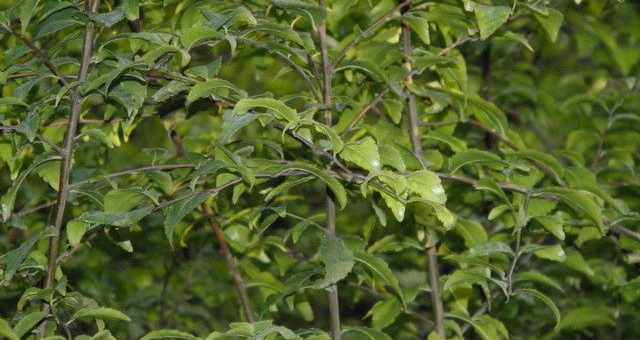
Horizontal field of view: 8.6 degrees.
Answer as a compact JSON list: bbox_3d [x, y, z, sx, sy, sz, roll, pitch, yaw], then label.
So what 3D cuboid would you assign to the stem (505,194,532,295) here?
[{"bbox_3d":[0.198,0.076,4.250,0.011,0.107,0.011,11,0,0],"label":"stem"}]

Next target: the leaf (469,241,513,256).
[{"bbox_3d":[0.169,0.078,4.200,0.044,0.016,0.026,0,3,0],"label":"leaf"}]

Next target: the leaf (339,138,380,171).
[{"bbox_3d":[0.039,-0.015,4.120,0.039,0.035,0.030,0,3,0],"label":"leaf"}]

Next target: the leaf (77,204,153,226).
[{"bbox_3d":[-0.200,0.045,4.150,0.074,0.022,0.032,0,3,0],"label":"leaf"}]

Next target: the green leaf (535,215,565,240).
[{"bbox_3d":[0.230,0.058,4.250,0.030,0.026,0.030,0,3,0],"label":"green leaf"}]

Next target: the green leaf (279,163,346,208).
[{"bbox_3d":[-0.006,0.015,4.150,0.071,0.035,0.028,20,0,0],"label":"green leaf"}]

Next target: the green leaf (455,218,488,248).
[{"bbox_3d":[0.157,0.066,4.400,0.035,0.031,0.025,0,2,0],"label":"green leaf"}]

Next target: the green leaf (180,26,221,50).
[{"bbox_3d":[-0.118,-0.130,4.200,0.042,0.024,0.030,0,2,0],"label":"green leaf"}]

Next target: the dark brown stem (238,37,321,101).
[{"bbox_3d":[-0.041,-0.103,4.300,0.083,0.065,0.035,0,3,0],"label":"dark brown stem"}]

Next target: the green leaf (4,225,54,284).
[{"bbox_3d":[-0.286,0.083,4.150,0.051,0.055,0.033,0,3,0],"label":"green leaf"}]

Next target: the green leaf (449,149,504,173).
[{"bbox_3d":[0.158,-0.010,4.280,0.057,0.024,0.030,0,2,0],"label":"green leaf"}]

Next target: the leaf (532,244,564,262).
[{"bbox_3d":[0.227,0.083,4.200,0.032,0.018,0.027,0,3,0],"label":"leaf"}]

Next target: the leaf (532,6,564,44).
[{"bbox_3d":[0.232,-0.148,4.300,0.033,0.037,0.027,0,3,0],"label":"leaf"}]

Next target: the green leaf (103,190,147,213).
[{"bbox_3d":[-0.196,0.031,4.250,0.044,0.024,0.026,0,0,0],"label":"green leaf"}]

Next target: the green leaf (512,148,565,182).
[{"bbox_3d":[0.224,-0.005,4.350,0.060,0.023,0.029,28,0,0],"label":"green leaf"}]

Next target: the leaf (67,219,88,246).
[{"bbox_3d":[-0.241,0.063,4.200,0.022,0.027,0.018,0,0,0],"label":"leaf"}]

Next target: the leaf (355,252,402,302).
[{"bbox_3d":[0.059,0.108,4.300,0.022,0.071,0.030,-45,0,0],"label":"leaf"}]

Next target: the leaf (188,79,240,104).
[{"bbox_3d":[-0.105,-0.078,4.200,0.052,0.026,0.030,0,3,0],"label":"leaf"}]

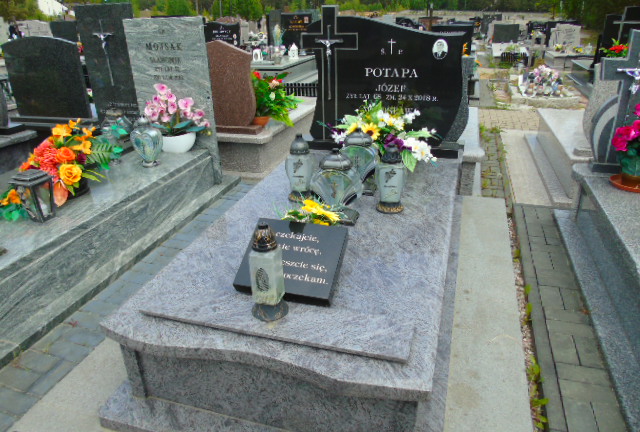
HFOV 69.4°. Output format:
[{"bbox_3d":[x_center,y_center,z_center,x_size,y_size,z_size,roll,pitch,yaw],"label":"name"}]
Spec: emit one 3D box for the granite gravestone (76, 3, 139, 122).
[{"bbox_3d":[-1.763,-1.274,4.043,0.560,1.030,0.080,6,26,16],"label":"granite gravestone"}]

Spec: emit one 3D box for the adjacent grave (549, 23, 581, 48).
[{"bbox_3d":[5.884,-4.311,11.100,0.700,0.530,0.120,6,27,16],"label":"adjacent grave"}]

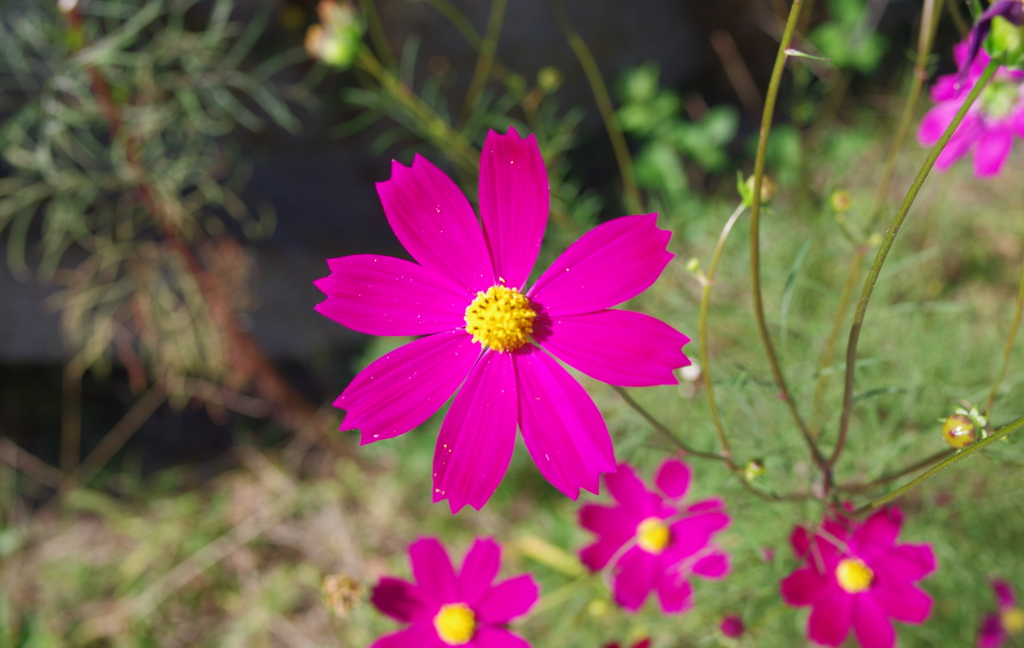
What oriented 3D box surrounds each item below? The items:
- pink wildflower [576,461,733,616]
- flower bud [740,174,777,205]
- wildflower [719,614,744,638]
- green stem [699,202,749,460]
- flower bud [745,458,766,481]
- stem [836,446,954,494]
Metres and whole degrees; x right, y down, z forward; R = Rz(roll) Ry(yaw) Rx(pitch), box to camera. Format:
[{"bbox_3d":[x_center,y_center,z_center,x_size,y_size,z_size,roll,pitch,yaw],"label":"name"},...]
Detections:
[{"bbox_3d":[0.062,0.092,0.570,0.065,0.019,0.066,5,74,8],"label":"pink wildflower"},{"bbox_3d":[0.066,-0.036,0.352,0.009,0.009,0.009,43,27,0],"label":"flower bud"},{"bbox_3d":[0.097,0.133,0.575,0.009,0.011,0.009,0,30,0],"label":"wildflower"},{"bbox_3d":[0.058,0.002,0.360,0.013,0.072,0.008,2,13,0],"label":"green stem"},{"bbox_3d":[0.070,0.042,0.375,0.006,0.006,0.006,13,27,0],"label":"flower bud"},{"bbox_3d":[0.111,0.042,0.380,0.004,0.043,0.004,3,69,-40],"label":"stem"}]

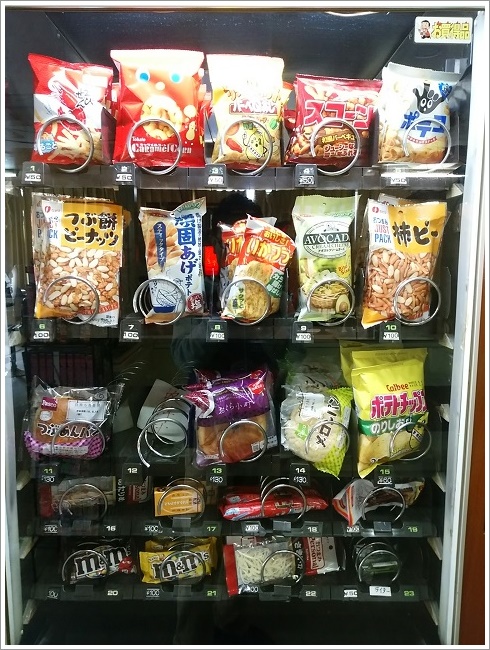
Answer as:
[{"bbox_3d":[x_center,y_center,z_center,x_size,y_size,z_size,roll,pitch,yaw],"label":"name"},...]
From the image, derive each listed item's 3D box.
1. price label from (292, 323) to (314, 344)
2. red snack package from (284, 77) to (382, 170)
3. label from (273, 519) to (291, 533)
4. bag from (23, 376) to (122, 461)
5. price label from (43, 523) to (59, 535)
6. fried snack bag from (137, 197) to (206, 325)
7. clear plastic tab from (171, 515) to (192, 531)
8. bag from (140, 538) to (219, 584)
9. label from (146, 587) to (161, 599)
[{"bbox_3d":[0.087,0.013,0.727,0.030,0.032,0.004,0,8,-1],"label":"price label"},{"bbox_3d":[0.127,-0.291,0.704,0.120,0.124,0.042,4,8,-2],"label":"red snack package"},{"bbox_3d":[0.065,0.355,0.860,0.033,0.019,0.005,0,7,0],"label":"label"},{"bbox_3d":[-0.299,0.163,0.857,0.170,0.141,0.065,-1,-1,-6],"label":"bag"},{"bbox_3d":[-0.306,0.320,0.768,0.021,0.015,0.003,0,8,-1],"label":"price label"},{"bbox_3d":[-0.110,-0.095,0.732,0.094,0.182,0.040,0,8,-1],"label":"fried snack bag"},{"bbox_3d":[-0.118,0.376,0.921,0.034,0.027,0.004,0,-13,0],"label":"clear plastic tab"},{"bbox_3d":[-0.125,0.439,0.899,0.130,0.060,0.030,-5,8,-5],"label":"bag"},{"bbox_3d":[-0.148,0.431,0.789,0.021,0.015,0.003,0,8,-1],"label":"label"}]

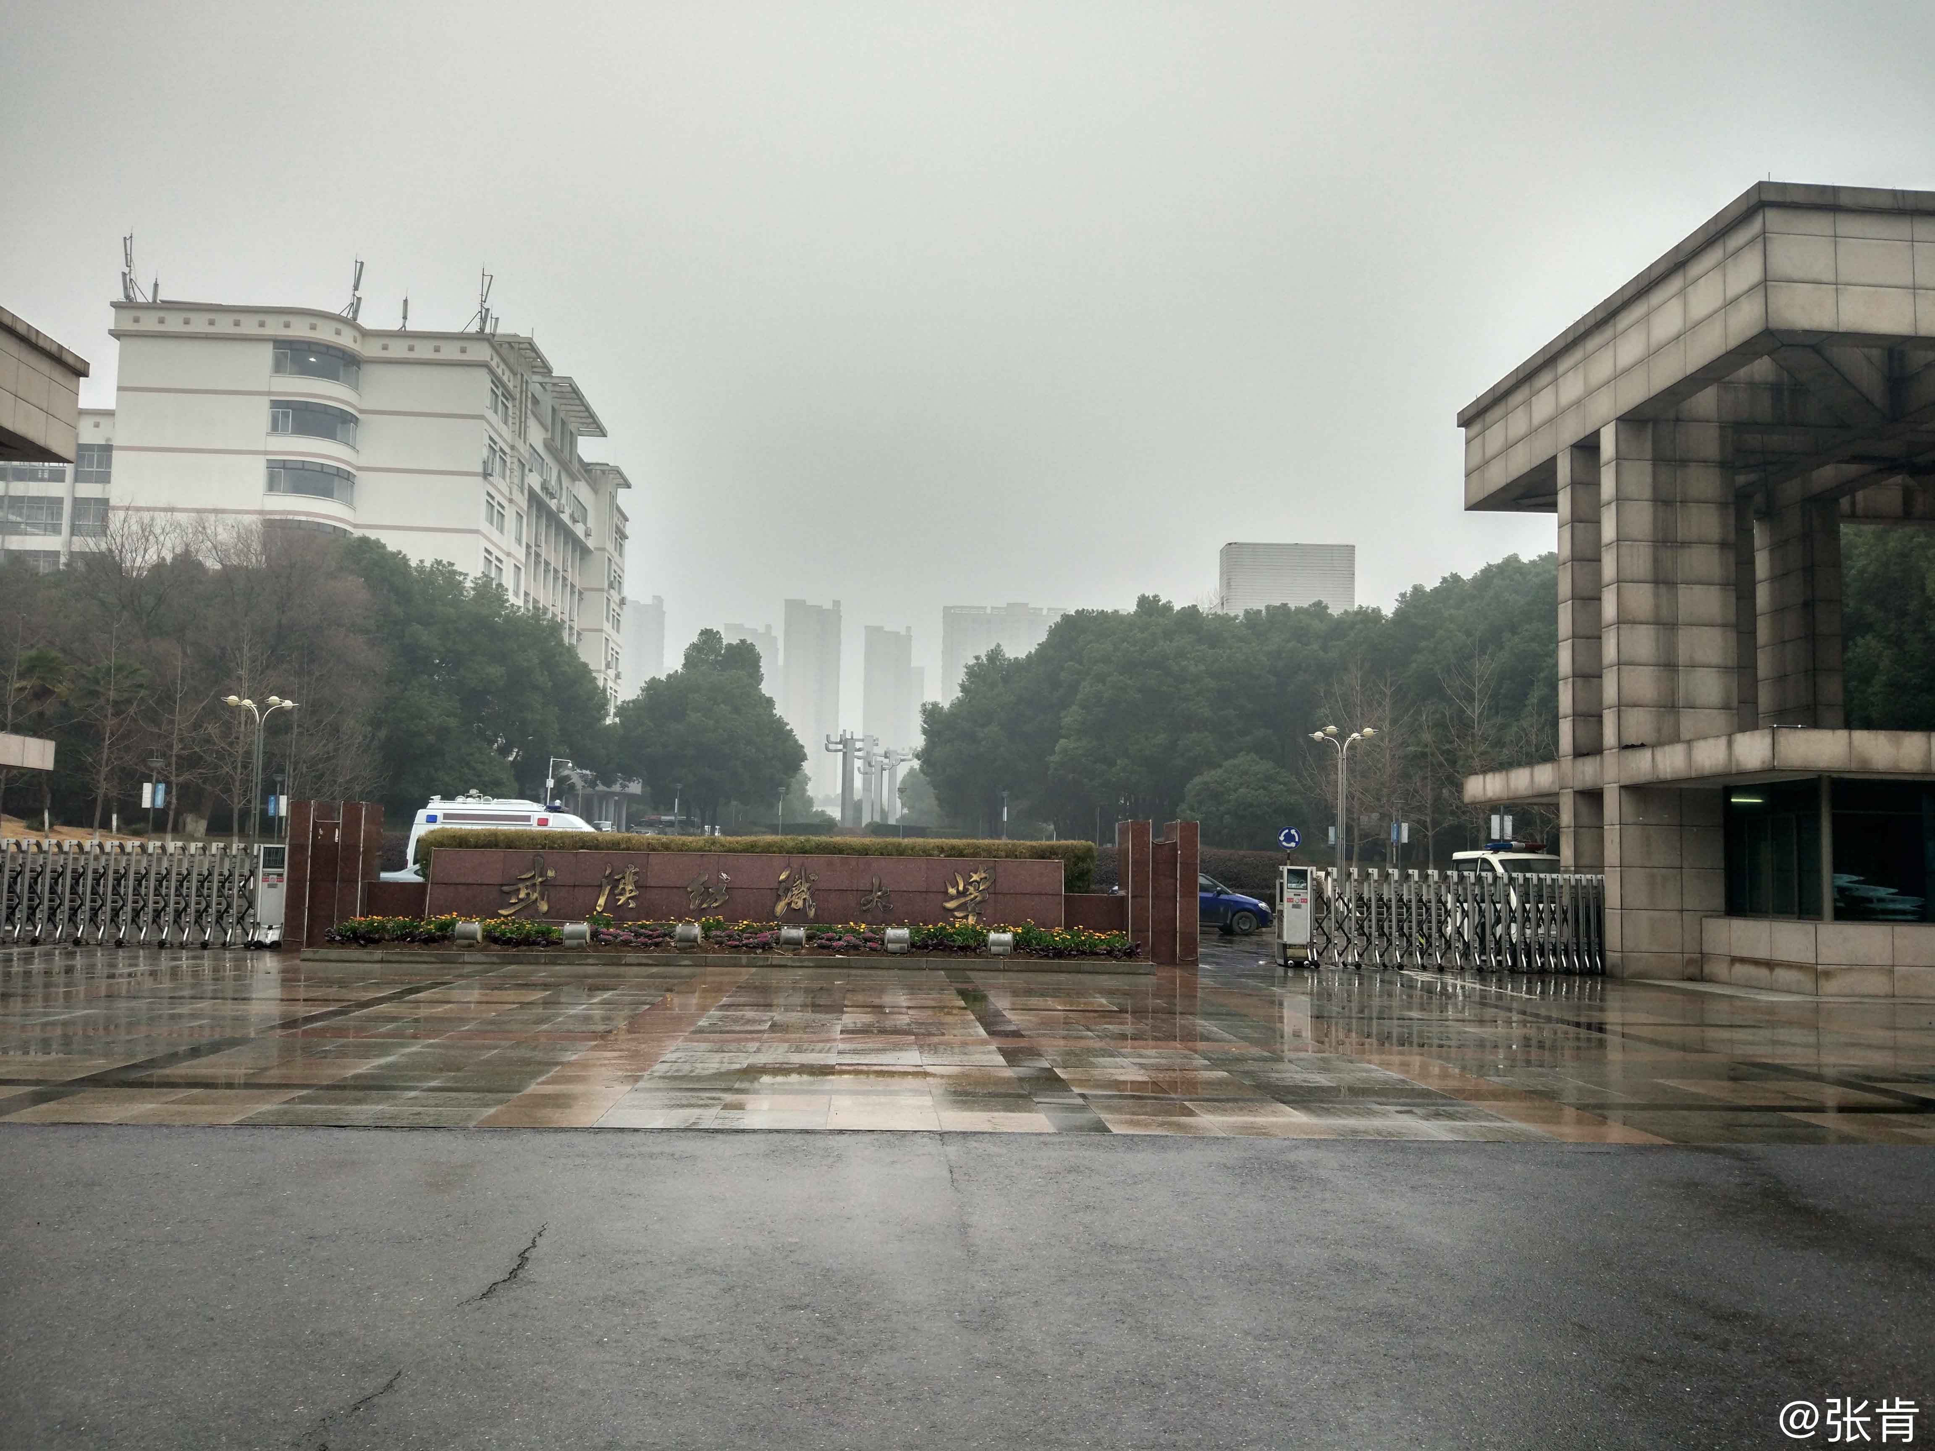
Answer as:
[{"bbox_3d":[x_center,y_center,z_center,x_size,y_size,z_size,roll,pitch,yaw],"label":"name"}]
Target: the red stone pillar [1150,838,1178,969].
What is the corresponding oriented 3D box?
[{"bbox_3d":[3.224,2.932,26.109,0.440,2.015,0.750,2,-5,-4],"label":"red stone pillar"}]

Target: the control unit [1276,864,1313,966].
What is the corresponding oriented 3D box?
[{"bbox_3d":[5.604,3.256,26.790,0.482,1.740,0.500,2,-5,-4],"label":"control unit"}]

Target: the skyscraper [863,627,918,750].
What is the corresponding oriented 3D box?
[{"bbox_3d":[-34.095,9.668,655.874,20.338,99.547,20.000,2,-5,-4],"label":"skyscraper"}]

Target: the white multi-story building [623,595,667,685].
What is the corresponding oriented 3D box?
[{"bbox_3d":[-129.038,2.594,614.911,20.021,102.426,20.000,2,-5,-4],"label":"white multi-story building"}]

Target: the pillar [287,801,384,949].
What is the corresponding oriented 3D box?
[{"bbox_3d":[-10.712,2.527,26.634,1.154,2.480,1.200,2,-5,-4],"label":"pillar"}]

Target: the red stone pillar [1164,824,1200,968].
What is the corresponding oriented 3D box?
[{"bbox_3d":[3.741,2.890,27.254,0.351,2.480,1.200,2,-5,-4],"label":"red stone pillar"}]

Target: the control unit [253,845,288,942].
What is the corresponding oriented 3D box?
[{"bbox_3d":[-11.515,2.822,26.000,0.461,1.740,0.500,2,-5,-4],"label":"control unit"}]

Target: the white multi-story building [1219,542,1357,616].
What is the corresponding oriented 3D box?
[{"bbox_3d":[38.886,-0.977,195.364,15.880,41.491,13.000,1,-5,-1],"label":"white multi-story building"}]

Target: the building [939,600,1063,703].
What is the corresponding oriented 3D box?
[{"bbox_3d":[16.542,5.425,603.304,55.307,100.682,18.000,2,-5,-4],"label":"building"}]

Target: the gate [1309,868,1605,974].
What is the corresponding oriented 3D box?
[{"bbox_3d":[8.336,3.329,26.737,4.979,1.700,0.650,2,-5,-4],"label":"gate"}]

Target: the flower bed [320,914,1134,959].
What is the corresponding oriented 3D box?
[{"bbox_3d":[-3.405,3.110,23.013,11.700,0.500,1.550,2,-5,-3],"label":"flower bed"}]

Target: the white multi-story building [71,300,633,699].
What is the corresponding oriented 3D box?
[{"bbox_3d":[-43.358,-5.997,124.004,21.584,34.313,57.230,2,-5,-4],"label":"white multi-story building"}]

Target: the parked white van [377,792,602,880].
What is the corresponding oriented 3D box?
[{"bbox_3d":[-9.132,3.072,34.052,5.500,2.650,2.050,1,-5,-2],"label":"parked white van"}]

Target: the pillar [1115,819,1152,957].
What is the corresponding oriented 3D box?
[{"bbox_3d":[2.824,2.782,26.322,0.339,2.336,1.200,2,-5,-4],"label":"pillar"}]

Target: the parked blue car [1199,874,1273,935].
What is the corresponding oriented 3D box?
[{"bbox_3d":[5.633,4.402,39.063,4.200,1.500,1.700,0,-5,10],"label":"parked blue car"}]

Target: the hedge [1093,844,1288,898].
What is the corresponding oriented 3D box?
[{"bbox_3d":[9.110,6.034,62.695,7.743,2.350,2.500,2,-5,-4],"label":"hedge"}]

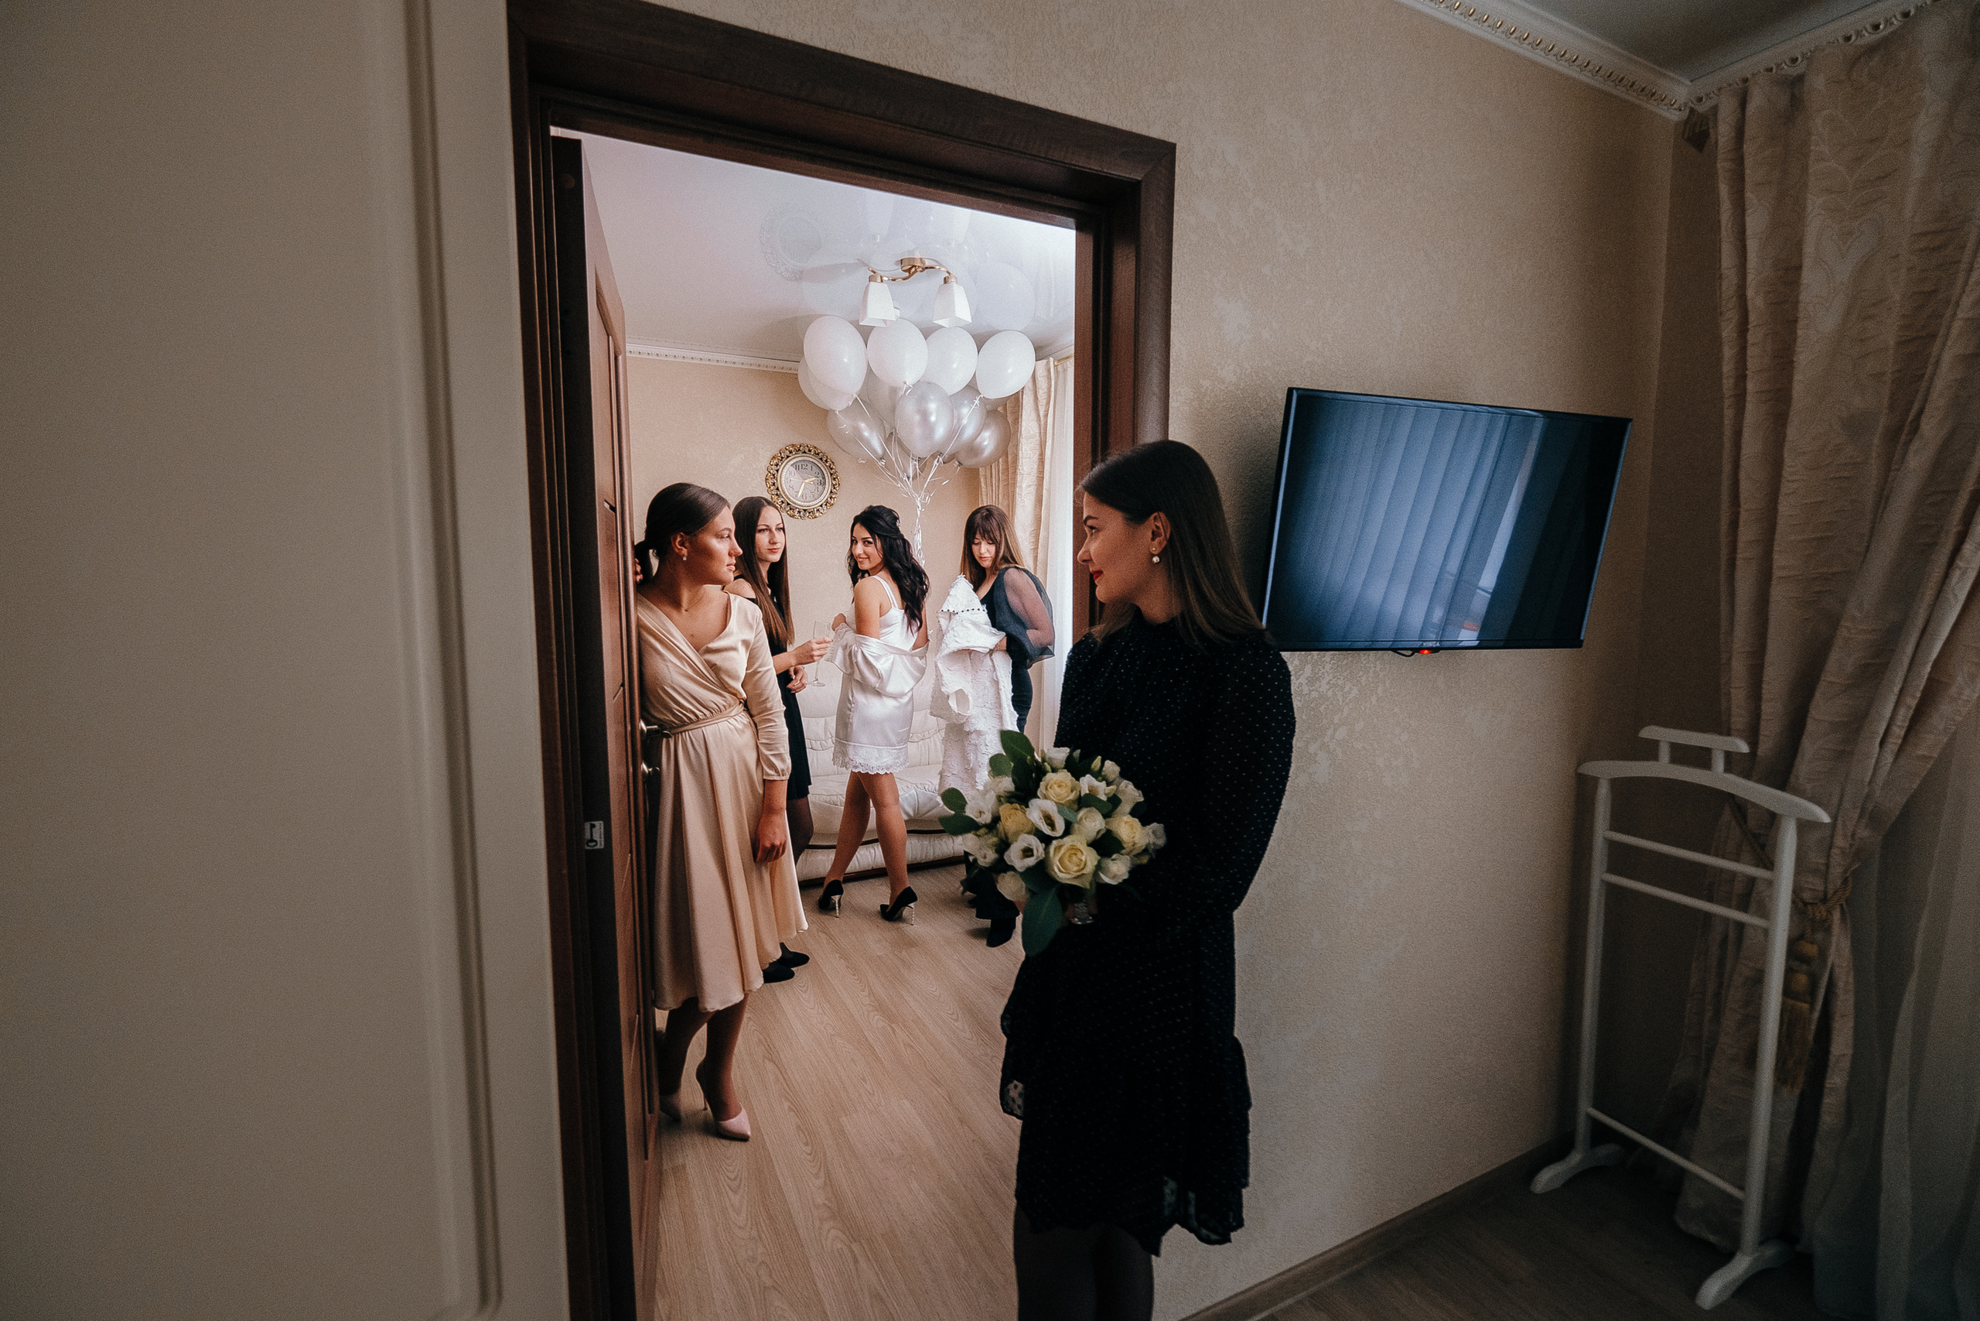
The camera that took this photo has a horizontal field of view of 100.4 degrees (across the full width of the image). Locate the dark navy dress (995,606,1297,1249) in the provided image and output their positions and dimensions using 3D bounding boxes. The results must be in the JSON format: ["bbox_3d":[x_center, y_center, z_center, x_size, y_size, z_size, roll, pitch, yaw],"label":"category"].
[{"bbox_3d":[0.216,0.356,1.108,0.330,0.850,0.420,-4,7,-30],"label":"dark navy dress"}]

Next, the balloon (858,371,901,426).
[{"bbox_3d":[-0.502,-1.230,3.850,0.260,0.310,0.260,-14,-6,0],"label":"balloon"}]

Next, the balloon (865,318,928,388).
[{"bbox_3d":[-0.396,-1.312,3.520,0.270,0.300,0.270,0,6,0],"label":"balloon"}]

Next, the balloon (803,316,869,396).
[{"bbox_3d":[-0.660,-1.299,3.520,0.275,0.330,0.275,-13,6,-24],"label":"balloon"}]

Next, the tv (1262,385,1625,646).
[{"bbox_3d":[0.810,-0.235,1.493,0.735,0.430,0.055,-1,13,-16],"label":"tv"}]

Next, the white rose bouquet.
[{"bbox_3d":[0.079,0.221,1.020,0.265,0.265,0.245,0,6,0],"label":"white rose bouquet"}]

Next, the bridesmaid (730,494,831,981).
[{"bbox_3d":[-0.796,0.281,2.991,0.450,1.719,0.420,4,7,30],"label":"bridesmaid"}]

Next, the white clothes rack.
[{"bbox_3d":[1.482,0.704,1.771,0.345,1.095,0.440,-3,6,-26],"label":"white clothes rack"}]

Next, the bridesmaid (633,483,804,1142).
[{"bbox_3d":[-0.749,0.402,2.074,0.480,1.660,0.400,-5,8,-42],"label":"bridesmaid"}]

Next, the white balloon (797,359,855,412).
[{"bbox_3d":[-0.749,-1.285,3.820,0.260,0.310,0.260,-27,-6,0],"label":"white balloon"}]

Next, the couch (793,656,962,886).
[{"bbox_3d":[-0.867,0.527,4.242,1.950,0.970,0.860,-3,7,-25],"label":"couch"}]

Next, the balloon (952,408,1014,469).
[{"bbox_3d":[-0.035,-1.007,3.720,0.255,0.300,0.255,37,0,0],"label":"balloon"}]

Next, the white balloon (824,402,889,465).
[{"bbox_3d":[-0.592,-1.002,3.650,0.260,0.310,0.260,-37,0,0],"label":"white balloon"}]

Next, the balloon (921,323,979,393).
[{"bbox_3d":[-0.182,-1.330,3.660,0.265,0.305,0.265,0,6,0],"label":"balloon"}]

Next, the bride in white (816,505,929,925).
[{"bbox_3d":[-0.504,0.227,3.446,0.450,1.735,0.410,4,7,38],"label":"bride in white"}]

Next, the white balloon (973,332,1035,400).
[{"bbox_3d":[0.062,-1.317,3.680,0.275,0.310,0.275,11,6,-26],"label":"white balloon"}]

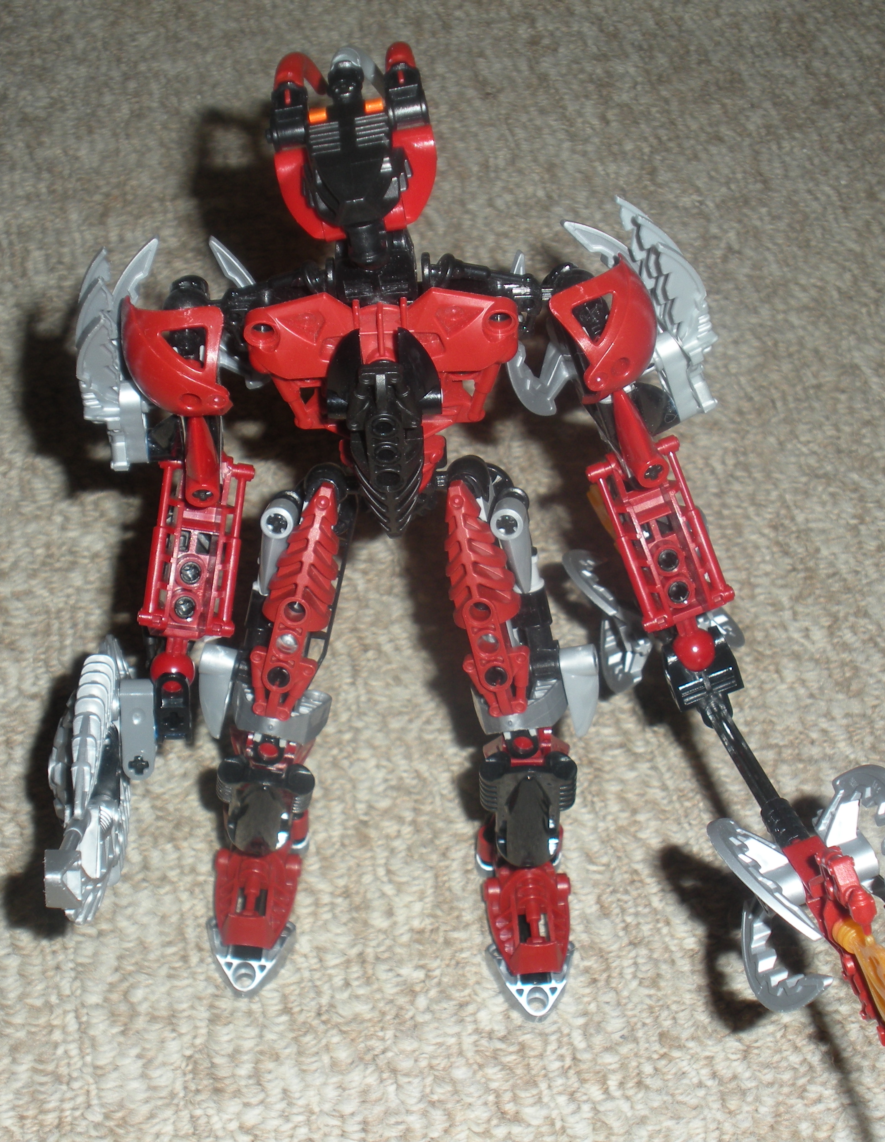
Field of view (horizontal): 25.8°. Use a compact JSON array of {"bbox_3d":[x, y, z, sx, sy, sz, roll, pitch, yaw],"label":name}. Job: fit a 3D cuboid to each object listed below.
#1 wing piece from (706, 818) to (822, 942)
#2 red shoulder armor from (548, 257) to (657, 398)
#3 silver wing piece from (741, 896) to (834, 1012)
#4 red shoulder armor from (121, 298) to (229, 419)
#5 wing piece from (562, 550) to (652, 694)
[{"bbox_3d":[0.073,0.070,0.437,0.034,0.011,0.019,47,36,18],"label":"wing piece"},{"bbox_3d":[0.034,-0.052,0.413,0.022,0.024,0.015,-28,33,1],"label":"red shoulder armor"},{"bbox_3d":[0.080,0.087,0.447,0.021,0.010,0.029,-34,53,11],"label":"silver wing piece"},{"bbox_3d":[-0.056,-0.045,0.408,0.022,0.024,0.015,10,39,11],"label":"red shoulder armor"},{"bbox_3d":[0.044,0.014,0.510,0.018,0.020,0.033,-16,52,-13],"label":"wing piece"}]

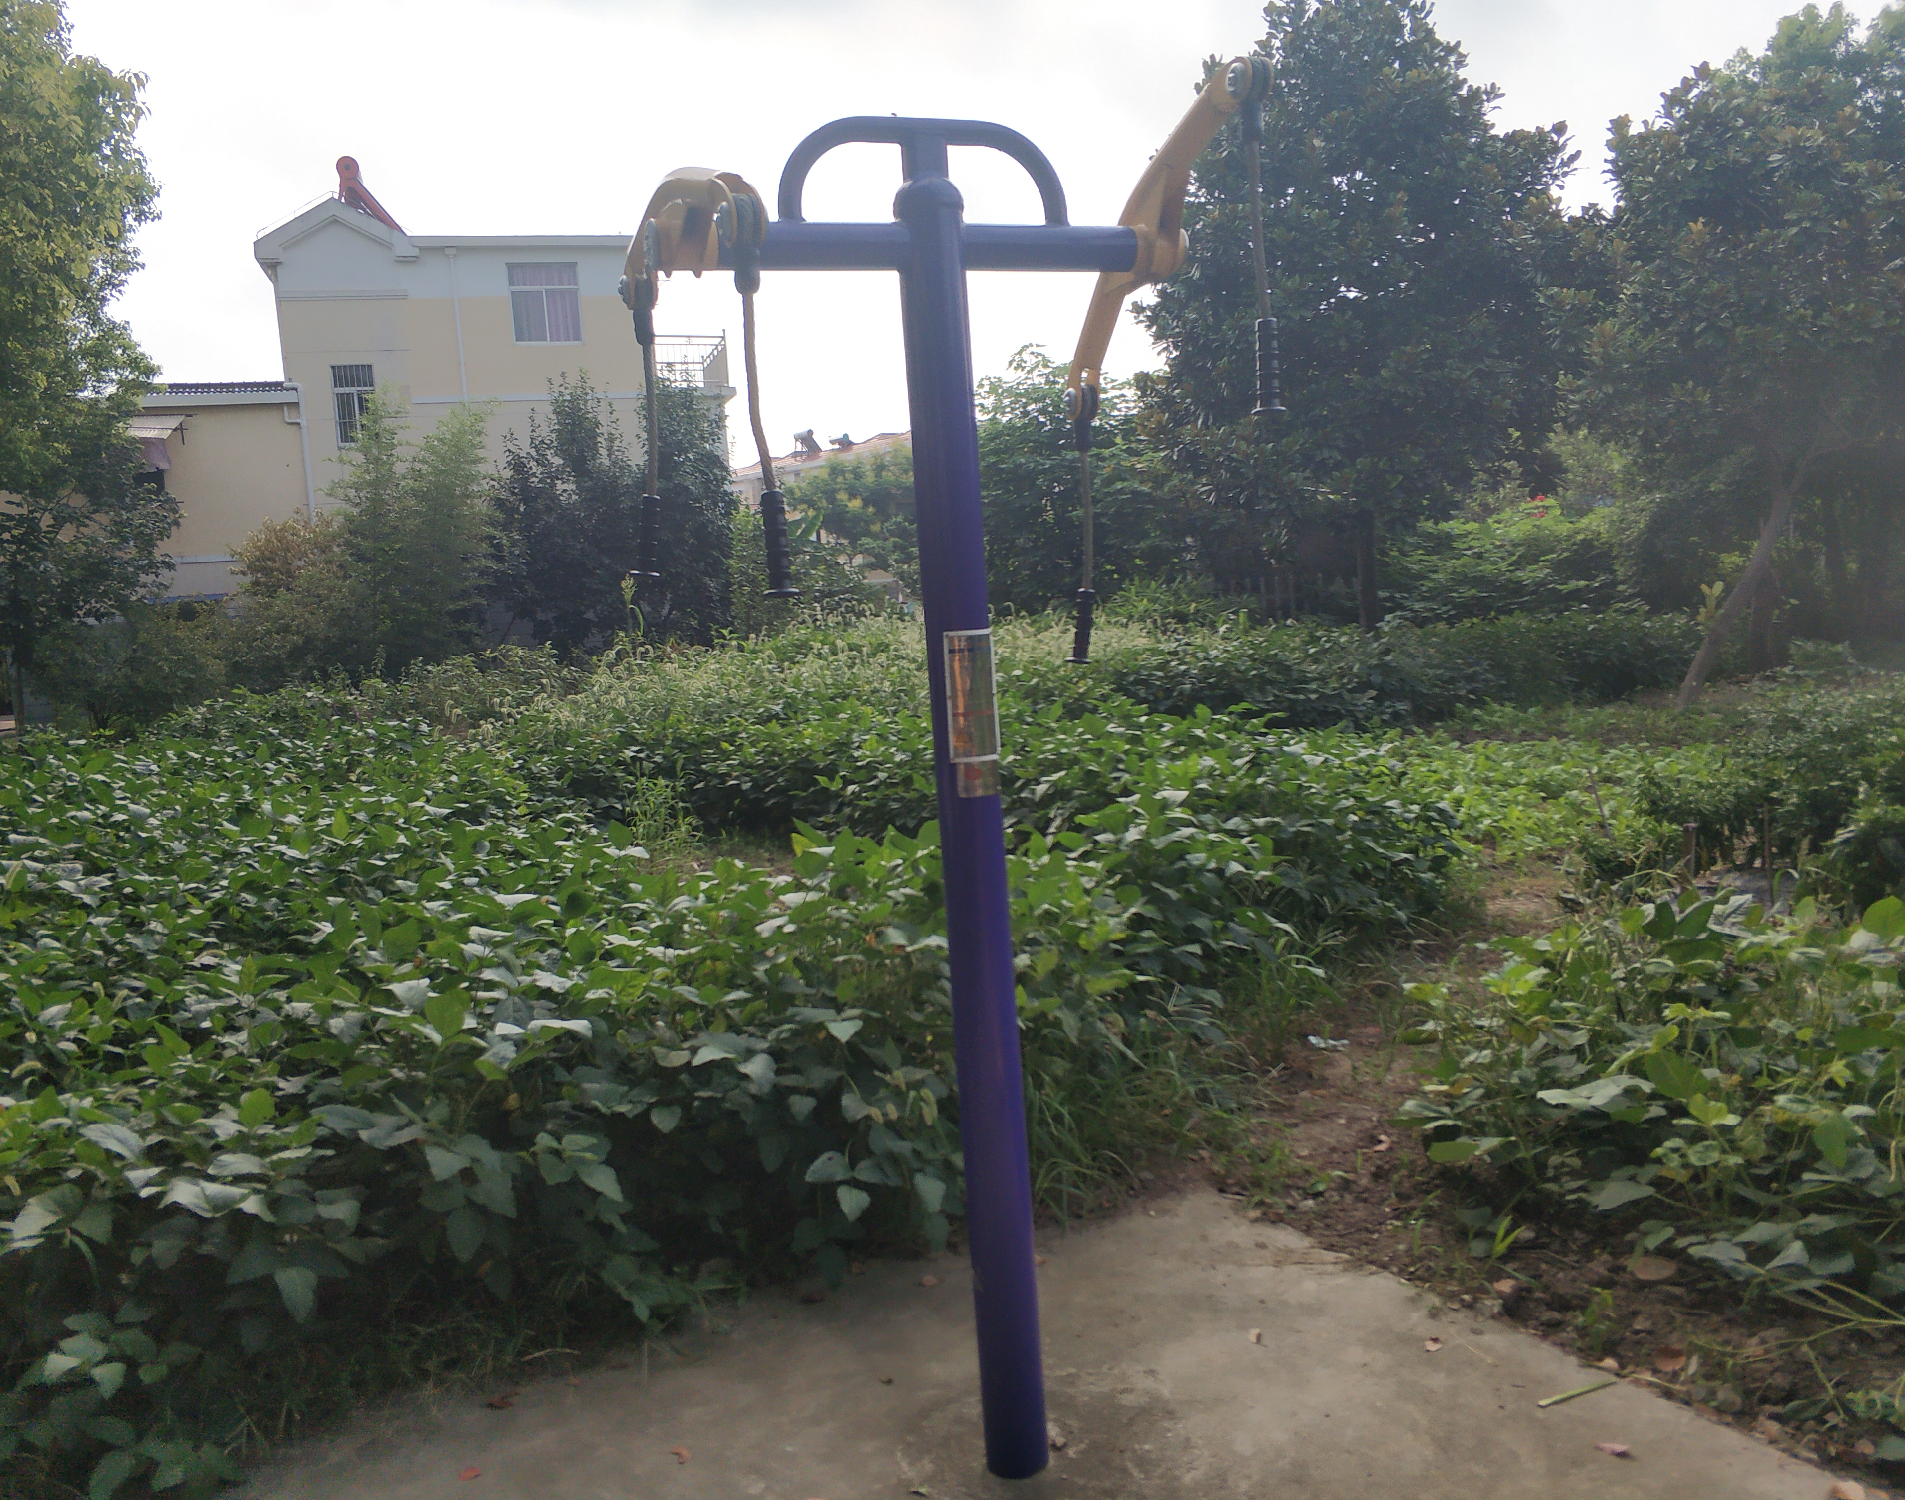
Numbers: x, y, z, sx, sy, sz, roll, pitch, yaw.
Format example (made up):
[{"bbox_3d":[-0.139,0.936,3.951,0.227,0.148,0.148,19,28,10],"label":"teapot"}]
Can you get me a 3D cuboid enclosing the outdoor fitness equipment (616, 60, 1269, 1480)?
[{"bbox_3d":[0.032,0.110,2.790,0.980,2.450,0.900,-6,6,-20],"label":"outdoor fitness equipment"}]

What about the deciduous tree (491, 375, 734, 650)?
[{"bbox_3d":[-4.613,-2.813,22.226,3.300,5.000,3.100,-4,5,0],"label":"deciduous tree"}]

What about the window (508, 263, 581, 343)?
[{"bbox_3d":[-8.712,-9.570,33.500,1.460,1.700,0.130,-6,5,-18],"label":"window"}]

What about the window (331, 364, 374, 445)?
[{"bbox_3d":[-12.309,-7.113,32.200,0.790,1.630,0.130,-6,5,-18],"label":"window"}]

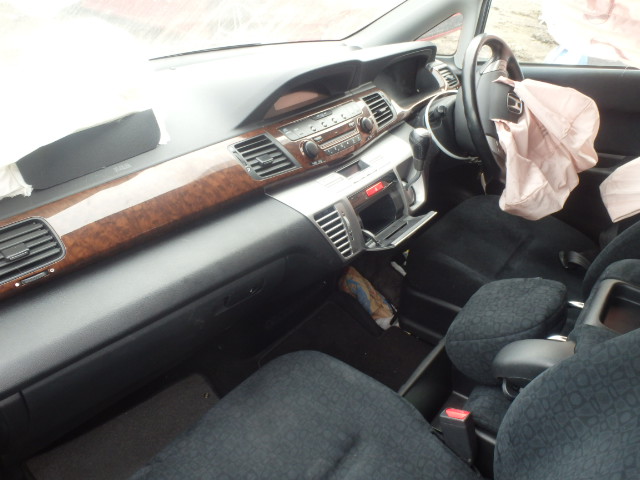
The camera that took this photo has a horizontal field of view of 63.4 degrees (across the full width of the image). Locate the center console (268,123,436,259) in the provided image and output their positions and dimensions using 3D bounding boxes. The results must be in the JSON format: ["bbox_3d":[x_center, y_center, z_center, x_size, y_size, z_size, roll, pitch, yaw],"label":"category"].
[{"bbox_3d":[0.121,-0.095,1.050,0.180,0.185,0.440,22,37,32],"label":"center console"}]

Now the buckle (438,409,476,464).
[{"bbox_3d":[0.221,0.309,0.813,0.042,0.087,0.026,1,24,42],"label":"buckle"}]

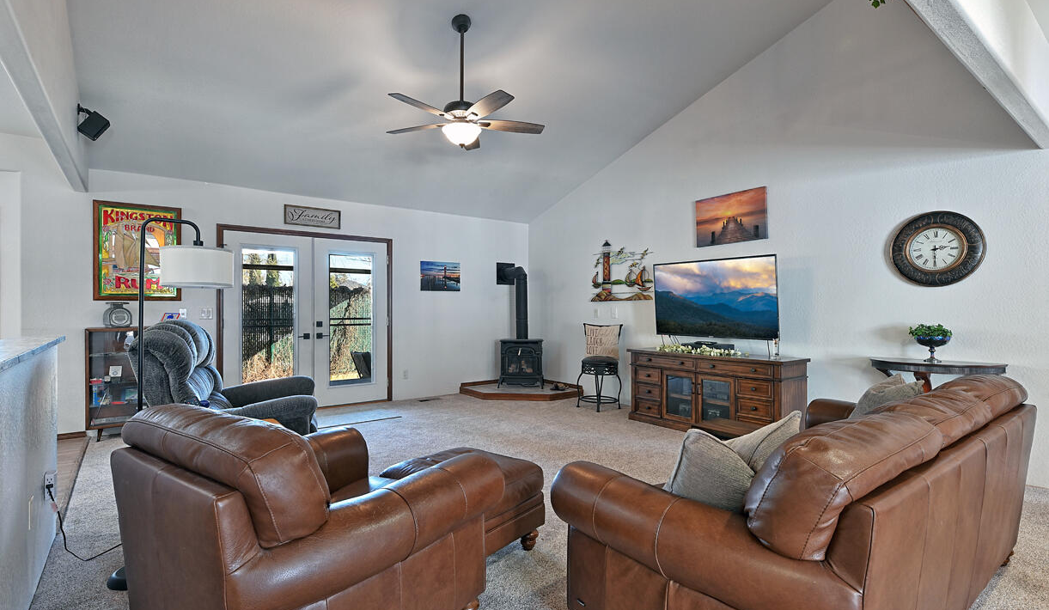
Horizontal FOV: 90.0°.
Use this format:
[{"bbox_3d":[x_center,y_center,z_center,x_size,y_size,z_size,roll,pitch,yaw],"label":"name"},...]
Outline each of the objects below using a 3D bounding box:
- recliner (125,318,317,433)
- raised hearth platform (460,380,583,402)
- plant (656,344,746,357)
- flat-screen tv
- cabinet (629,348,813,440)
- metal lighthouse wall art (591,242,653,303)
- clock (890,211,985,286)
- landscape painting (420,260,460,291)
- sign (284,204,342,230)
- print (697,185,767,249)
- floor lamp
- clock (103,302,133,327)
[{"bbox_3d":[-1.964,0.682,3.556,1.020,1.120,1.050,0,0,-23],"label":"recliner"},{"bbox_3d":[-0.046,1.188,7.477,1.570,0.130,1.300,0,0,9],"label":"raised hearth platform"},{"bbox_3d":[1.718,0.443,5.263,0.180,0.085,1.000,0,-1,-36],"label":"plant"},{"bbox_3d":[1.993,-0.067,5.572,0.060,0.824,1.434,-6,4,-38],"label":"flat-screen tv"},{"bbox_3d":[1.815,0.854,5.137,0.490,0.745,1.720,0,-1,-36],"label":"cabinet"},{"bbox_3d":[1.215,-0.442,6.641,0.040,0.792,1.064,0,0,-38],"label":"metal lighthouse wall art"},{"bbox_3d":[3.216,-0.437,4.104,0.060,0.588,0.588,0,0,-38],"label":"clock"},{"bbox_3d":[-1.154,-0.392,7.300,0.615,0.405,0.030,0,-1,-36],"label":"landscape painting"},{"bbox_3d":[-2.463,-1.021,6.118,0.627,0.223,0.025,0,0,-38],"label":"sign"},{"bbox_3d":[2.151,-0.895,5.470,0.033,0.513,0.794,0,-2,-38],"label":"print"},{"bbox_3d":[-1.598,0.431,2.378,0.480,1.570,0.300,0,-1,-44],"label":"floor lamp"},{"bbox_3d":[-3.868,0.095,5.001,0.155,0.230,0.185,-1,-1,41],"label":"clock"}]

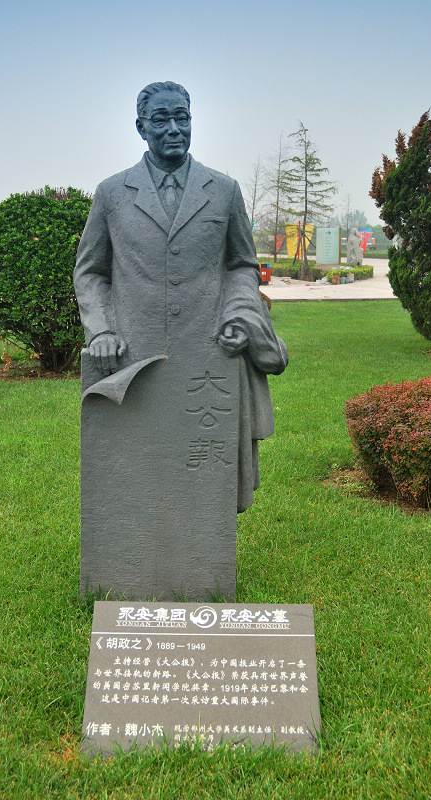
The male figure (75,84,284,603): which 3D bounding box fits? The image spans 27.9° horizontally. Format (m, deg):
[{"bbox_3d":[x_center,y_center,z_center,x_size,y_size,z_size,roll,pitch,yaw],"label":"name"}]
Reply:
[{"bbox_3d":[-0.147,-0.232,3.641,0.900,2.100,0.580,1,11,0],"label":"male figure"}]

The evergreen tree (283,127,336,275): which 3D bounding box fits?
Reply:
[{"bbox_3d":[3.206,-6.715,29.560,1.800,5.200,1.800,1,11,0],"label":"evergreen tree"}]

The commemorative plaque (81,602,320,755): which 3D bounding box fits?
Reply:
[{"bbox_3d":[-0.041,0.865,2.688,0.700,0.466,0.060,1,-32,0],"label":"commemorative plaque"}]

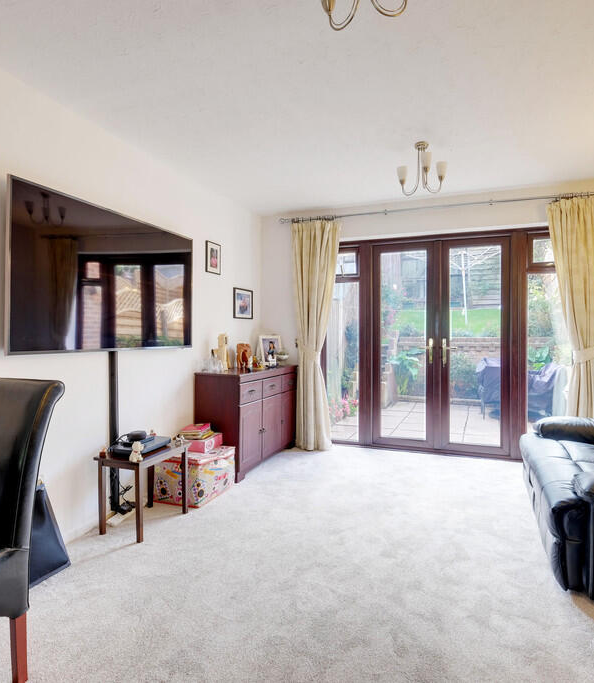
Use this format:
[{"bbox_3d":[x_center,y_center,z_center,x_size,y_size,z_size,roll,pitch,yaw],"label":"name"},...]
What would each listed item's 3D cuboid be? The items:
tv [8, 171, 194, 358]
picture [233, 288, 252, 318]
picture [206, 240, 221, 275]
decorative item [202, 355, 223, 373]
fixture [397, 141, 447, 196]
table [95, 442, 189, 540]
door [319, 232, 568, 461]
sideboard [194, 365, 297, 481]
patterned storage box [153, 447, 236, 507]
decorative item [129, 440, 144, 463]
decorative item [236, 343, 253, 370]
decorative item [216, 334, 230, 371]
[{"bbox_3d":[-1.091,-0.361,2.651,0.050,0.830,1.425,0,1,22],"label":"tv"},{"bbox_3d":[-0.528,-0.377,4.254,0.020,0.308,0.388,0,1,21],"label":"picture"},{"bbox_3d":[-0.720,-0.729,3.737,0.020,0.267,0.227,0,1,21],"label":"picture"},{"bbox_3d":[-0.710,0.188,3.606,0.125,0.140,0.140,0,1,22],"label":"decorative item"},{"bbox_3d":[0.809,-1.143,2.801,0.318,0.313,0.277,0,1,21],"label":"fixture"},{"bbox_3d":[-0.893,0.858,2.516,0.305,0.443,0.480,0,1,22],"label":"table"},{"bbox_3d":[1.309,0.023,4.044,2.230,2.060,0.090,0,1,22],"label":"door"},{"bbox_3d":[-0.412,0.656,3.876,0.425,0.805,1.200,0,1,22],"label":"sideboard"},{"bbox_3d":[-0.742,0.942,3.093,0.378,0.308,0.444,0,1,21],"label":"patterned storage box"},{"bbox_3d":[-0.858,0.585,2.287,0.060,0.110,0.060,0,1,22],"label":"decorative item"},{"bbox_3d":[-0.472,0.137,3.910,0.131,0.222,0.091,0,1,-24],"label":"decorative item"},{"bbox_3d":[-0.644,0.099,3.729,0.085,0.315,0.090,0,1,22],"label":"decorative item"}]

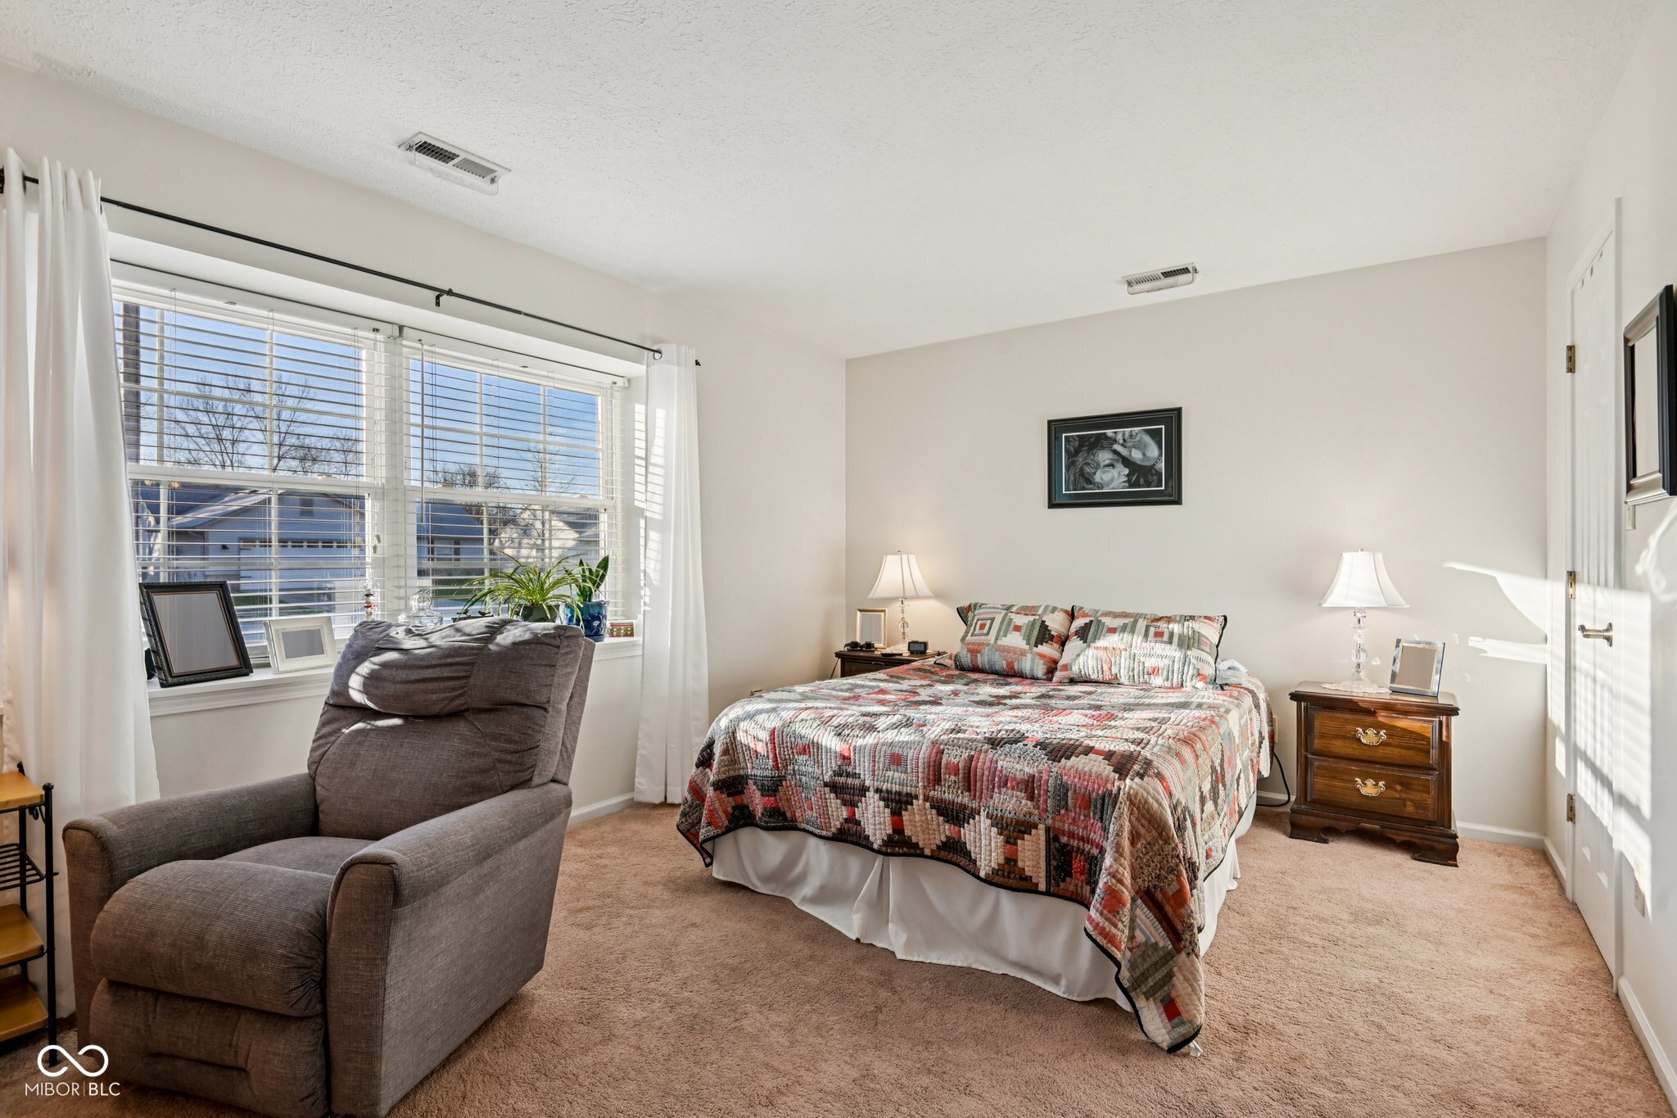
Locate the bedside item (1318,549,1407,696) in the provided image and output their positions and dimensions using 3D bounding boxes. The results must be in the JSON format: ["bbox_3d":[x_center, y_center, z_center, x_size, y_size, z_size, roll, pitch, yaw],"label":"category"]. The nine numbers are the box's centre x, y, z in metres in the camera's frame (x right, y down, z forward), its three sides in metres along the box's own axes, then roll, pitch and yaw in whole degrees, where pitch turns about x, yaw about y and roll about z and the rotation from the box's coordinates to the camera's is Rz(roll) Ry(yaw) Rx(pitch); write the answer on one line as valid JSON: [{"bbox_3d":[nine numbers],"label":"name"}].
[{"bbox_3d":[2.212,0.255,3.150,0.320,0.597,0.320,0,0,34],"label":"bedside item"}]

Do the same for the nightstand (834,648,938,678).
[{"bbox_3d":[0.319,0.859,4.369,0.560,0.605,0.390,0,0,35],"label":"nightstand"}]

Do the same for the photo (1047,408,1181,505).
[{"bbox_3d":[1.421,-0.511,3.877,0.685,0.485,0.030,0,0,35],"label":"photo"}]

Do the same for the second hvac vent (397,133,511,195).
[{"bbox_3d":[-1.213,-1.243,2.367,0.150,0.055,0.290,0,0,37],"label":"second hvac vent"}]

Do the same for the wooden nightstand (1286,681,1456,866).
[{"bbox_3d":[2.217,0.853,3.099,0.560,0.605,0.390,0,0,35],"label":"wooden nightstand"}]

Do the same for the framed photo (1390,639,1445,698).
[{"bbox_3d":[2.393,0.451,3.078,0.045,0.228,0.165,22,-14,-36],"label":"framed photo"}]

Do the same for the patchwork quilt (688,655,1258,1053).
[{"bbox_3d":[0.716,0.705,3.105,1.680,0.910,2.060,0,0,35],"label":"patchwork quilt"}]

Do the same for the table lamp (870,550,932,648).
[{"bbox_3d":[0.363,0.252,4.300,0.340,0.590,0.340,0,0,0],"label":"table lamp"}]

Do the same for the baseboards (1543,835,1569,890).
[{"bbox_3d":[2.674,1.126,2.788,0.016,0.068,0.460,0,0,37],"label":"baseboards"}]

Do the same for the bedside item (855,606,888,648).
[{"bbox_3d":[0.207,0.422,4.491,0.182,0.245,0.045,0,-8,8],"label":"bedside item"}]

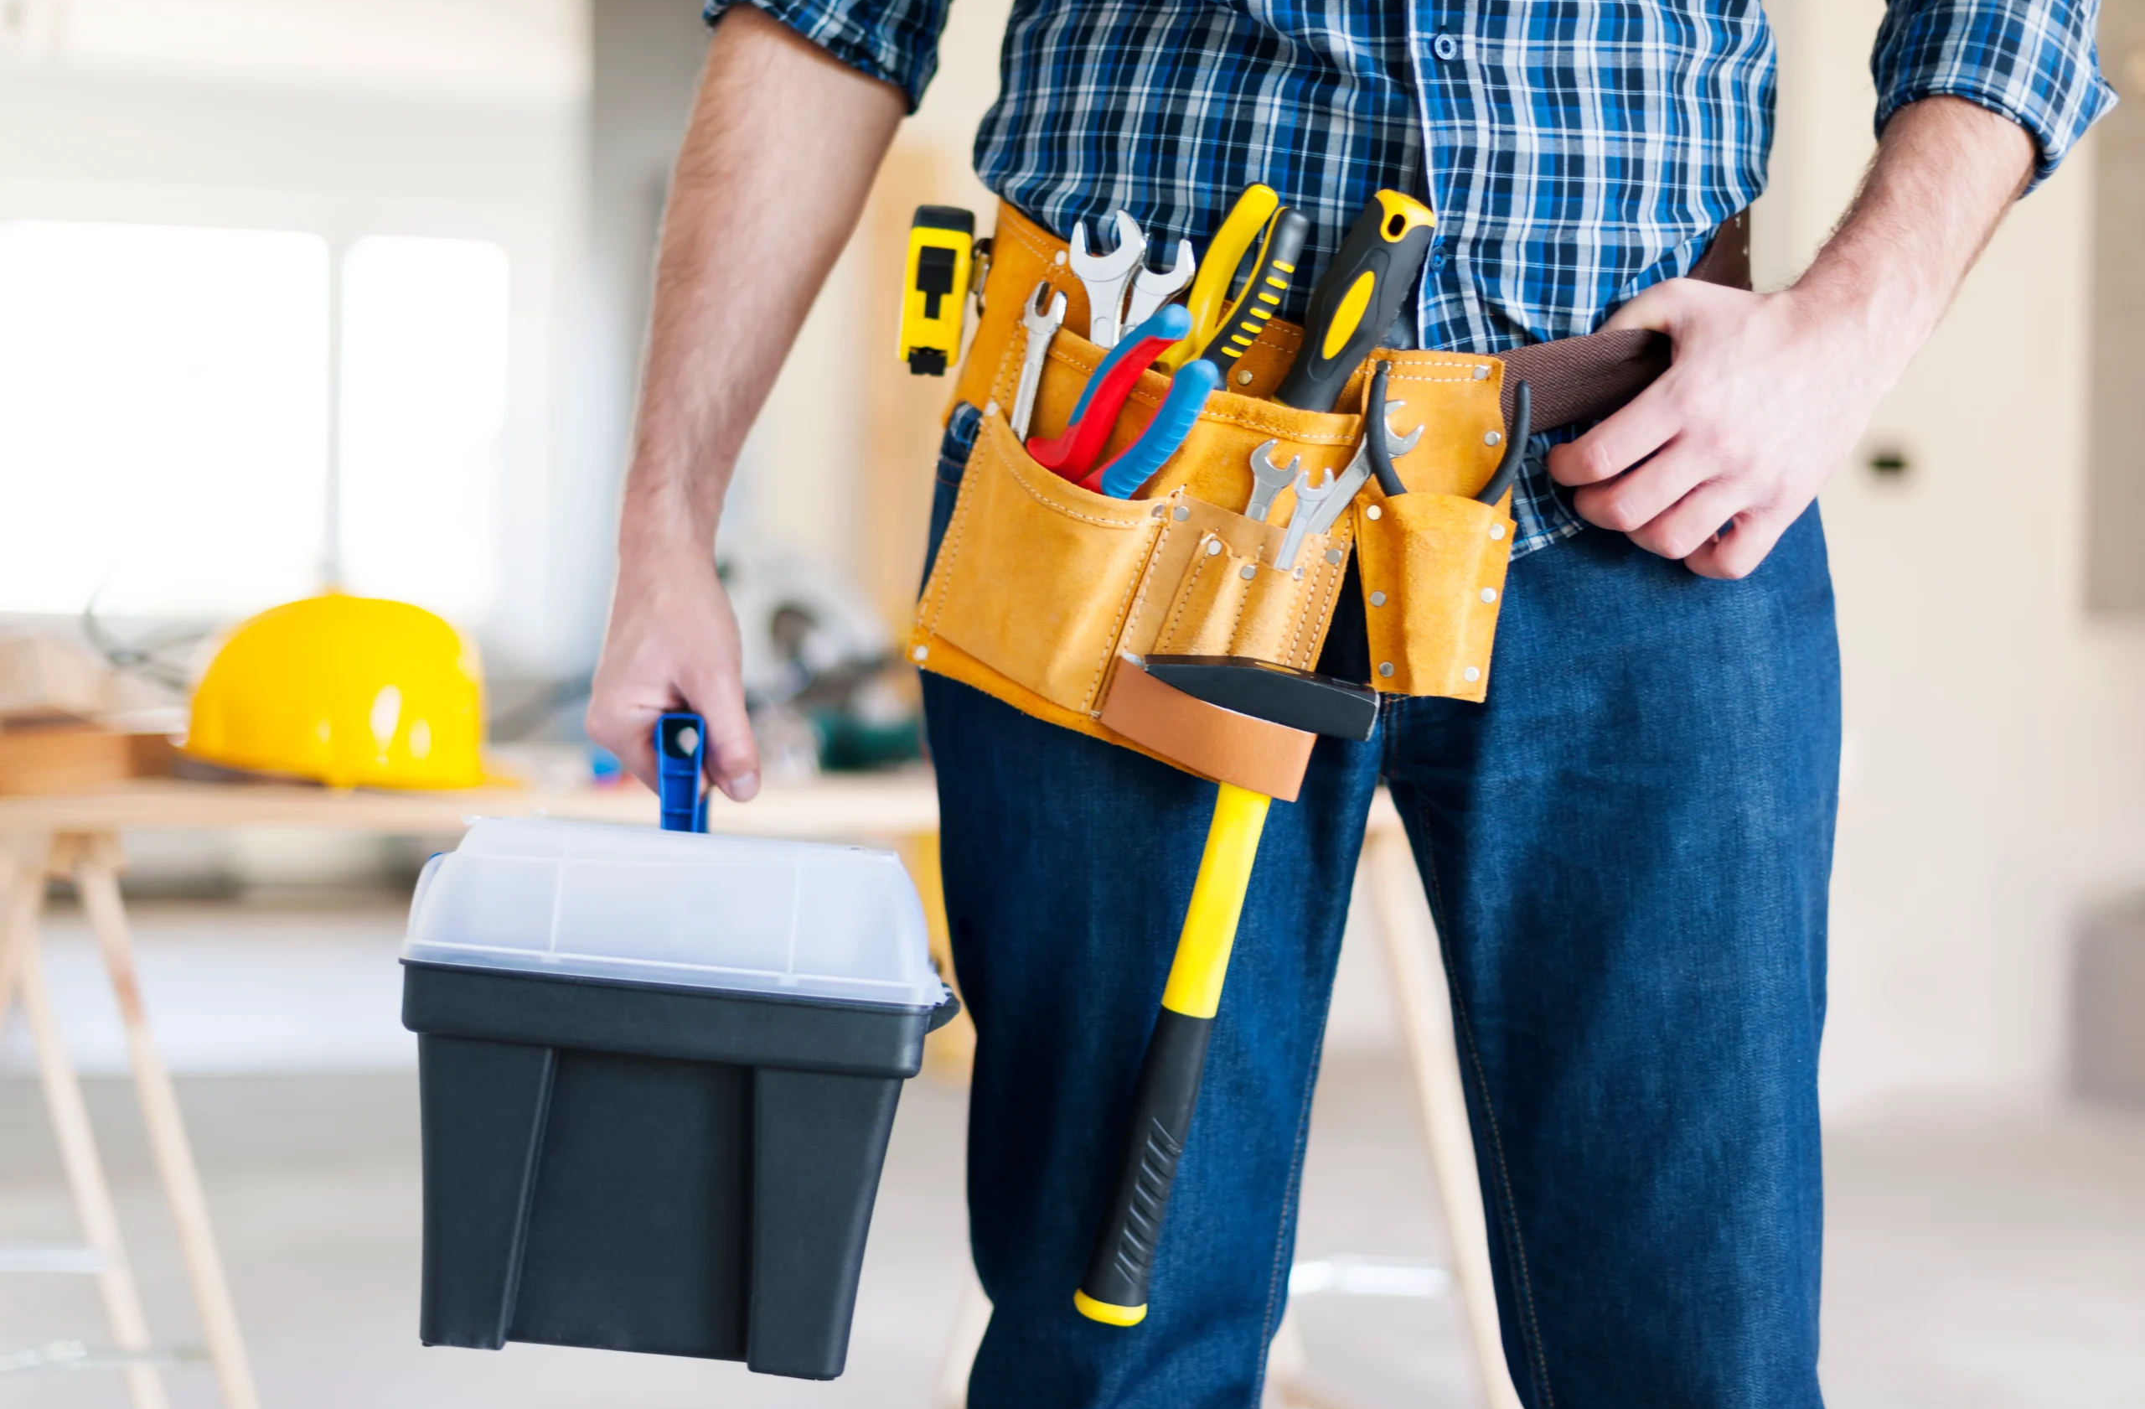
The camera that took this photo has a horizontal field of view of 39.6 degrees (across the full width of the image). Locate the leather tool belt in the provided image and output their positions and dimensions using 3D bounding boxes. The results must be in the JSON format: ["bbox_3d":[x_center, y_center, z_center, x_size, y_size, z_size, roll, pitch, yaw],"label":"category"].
[{"bbox_3d":[0.118,-0.098,1.380,0.385,0.265,0.290,0,2,-3],"label":"leather tool belt"}]

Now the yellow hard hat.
[{"bbox_3d":[-0.602,-0.012,2.470,0.275,0.158,0.215,4,2,13],"label":"yellow hard hat"}]

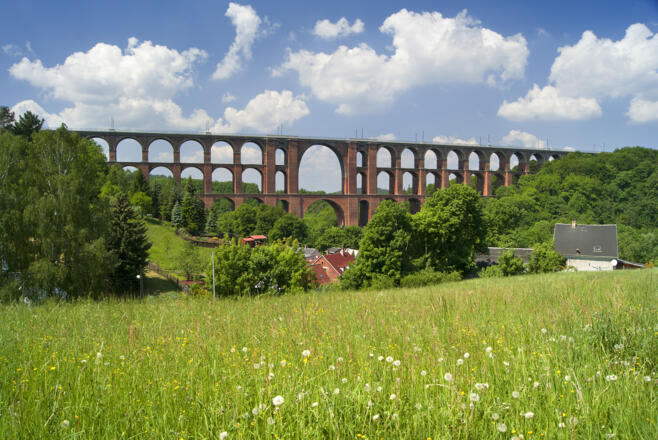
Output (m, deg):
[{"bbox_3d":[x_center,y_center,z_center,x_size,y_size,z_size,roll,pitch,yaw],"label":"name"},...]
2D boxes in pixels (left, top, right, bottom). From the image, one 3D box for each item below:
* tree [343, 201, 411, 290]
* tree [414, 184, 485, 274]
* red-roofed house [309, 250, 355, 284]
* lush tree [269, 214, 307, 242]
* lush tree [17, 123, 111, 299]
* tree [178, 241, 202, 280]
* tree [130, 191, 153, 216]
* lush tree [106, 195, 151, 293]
[{"bbox_3d":[7.021,3.769,73.000,10.400,13.200,10.000,0,2,0],"label":"tree"},{"bbox_3d":[18.298,1.595,75.000,11.000,13.800,10.500,0,2,0],"label":"tree"},{"bbox_3d":[1.158,11.055,104.000,9.500,8.500,9.800,-2,3,-45],"label":"red-roofed house"},{"bbox_3d":[-12.604,3.189,150.000,11.300,9.800,10.800,0,2,0],"label":"lush tree"},{"bbox_3d":[-32.667,-0.926,61.000,11.000,21.200,10.500,0,2,0],"label":"lush tree"},{"bbox_3d":[-21.873,6.396,78.000,3.800,6.300,3.800,0,2,0],"label":"tree"},{"bbox_3d":[-51.250,-4.373,135.000,6.000,7.200,6.000,0,2,0],"label":"tree"},{"bbox_3d":[-26.387,3.290,65.000,6.000,13.200,6.000,0,2,0],"label":"lush tree"}]

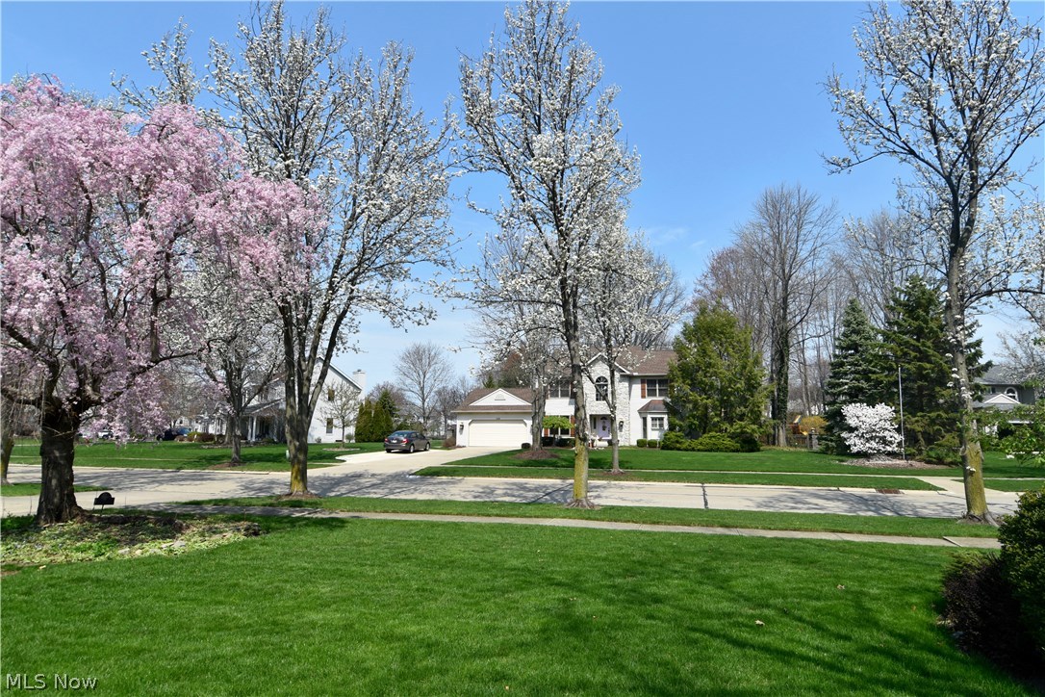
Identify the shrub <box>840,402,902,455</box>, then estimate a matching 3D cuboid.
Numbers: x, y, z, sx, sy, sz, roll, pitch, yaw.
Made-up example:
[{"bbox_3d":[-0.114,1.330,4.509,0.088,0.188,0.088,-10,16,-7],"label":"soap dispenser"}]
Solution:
[{"bbox_3d":[21.278,4.965,33.640,3.400,3.284,3.400,-5,-9,32],"label":"shrub"}]

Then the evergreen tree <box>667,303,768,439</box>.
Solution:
[{"bbox_3d":[15.430,2.076,43.668,7.500,11.590,7.200,-2,-7,15],"label":"evergreen tree"}]

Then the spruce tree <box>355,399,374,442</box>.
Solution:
[{"bbox_3d":[-14.800,6.739,51.561,1.800,4.017,1.800,2,-8,-16],"label":"spruce tree"}]

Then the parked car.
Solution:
[{"bbox_3d":[-7.626,6.071,36.723,1.780,1.450,4.500,-1,-8,10],"label":"parked car"}]

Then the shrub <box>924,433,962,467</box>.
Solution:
[{"bbox_3d":[22.716,5.364,29.554,2.100,1.532,2.100,-6,-9,37],"label":"shrub"}]

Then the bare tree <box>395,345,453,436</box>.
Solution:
[{"bbox_3d":[-11.491,4.913,64.880,7.000,11.170,7.000,0,-7,0],"label":"bare tree"}]

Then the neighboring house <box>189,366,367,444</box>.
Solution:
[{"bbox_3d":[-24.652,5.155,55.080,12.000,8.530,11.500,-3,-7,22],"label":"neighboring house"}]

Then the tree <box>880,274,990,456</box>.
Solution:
[{"bbox_3d":[26.890,1.033,36.474,6.000,11.717,6.000,-5,-9,36],"label":"tree"}]

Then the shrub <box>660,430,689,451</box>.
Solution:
[{"bbox_3d":[11.467,6.964,41.463,2.150,1.400,2.000,-2,-7,15],"label":"shrub"}]

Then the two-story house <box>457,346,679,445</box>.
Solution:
[{"bbox_3d":[4.550,4.205,50.122,18.900,8.769,12.600,-1,-8,9],"label":"two-story house"}]

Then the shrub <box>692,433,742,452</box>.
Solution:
[{"bbox_3d":[13.983,6.808,39.770,3.400,1.320,2.400,-2,-7,15],"label":"shrub"}]

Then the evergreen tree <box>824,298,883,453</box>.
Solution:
[{"bbox_3d":[23.031,1.764,38.093,4.200,10.588,4.200,-4,-9,31],"label":"evergreen tree"}]

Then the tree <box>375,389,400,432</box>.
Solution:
[{"bbox_3d":[-13.582,6.699,55.601,2.700,5.145,2.700,2,-8,-14],"label":"tree"}]

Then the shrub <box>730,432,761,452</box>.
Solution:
[{"bbox_3d":[16.026,6.760,39.675,2.200,1.390,2.000,-2,-7,15],"label":"shrub"}]

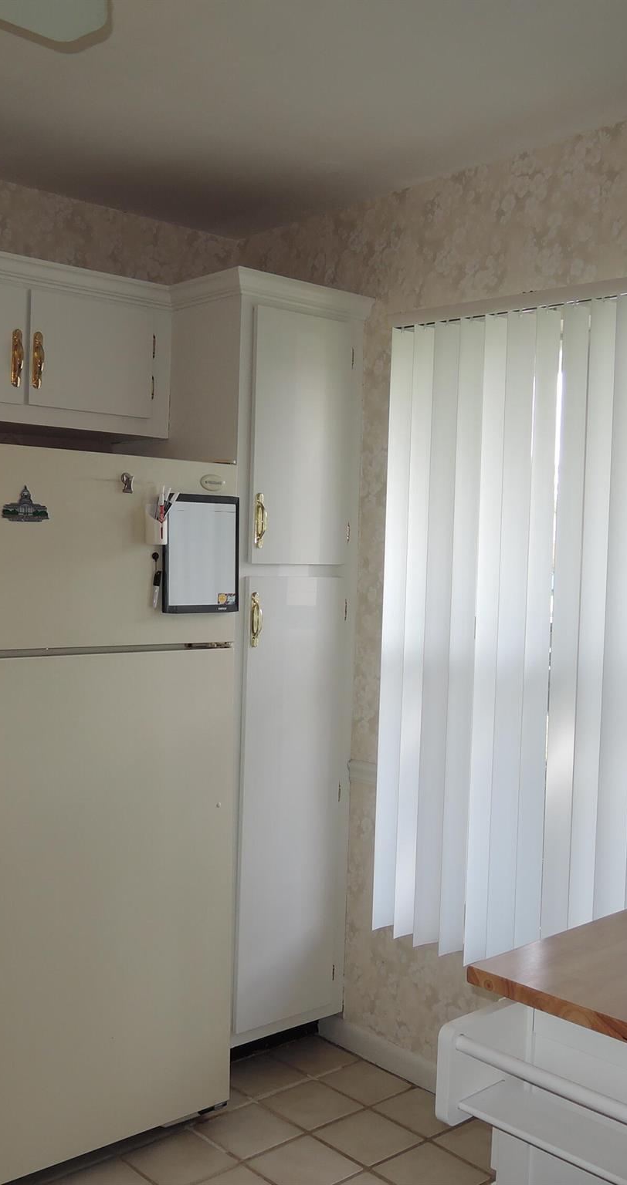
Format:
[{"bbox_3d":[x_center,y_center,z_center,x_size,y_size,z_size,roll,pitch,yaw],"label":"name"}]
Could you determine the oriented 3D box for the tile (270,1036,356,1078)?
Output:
[{"bbox_3d":[0.002,1.338,3.151,0.171,0.010,0.190,0,2,-42],"label":"tile"}]

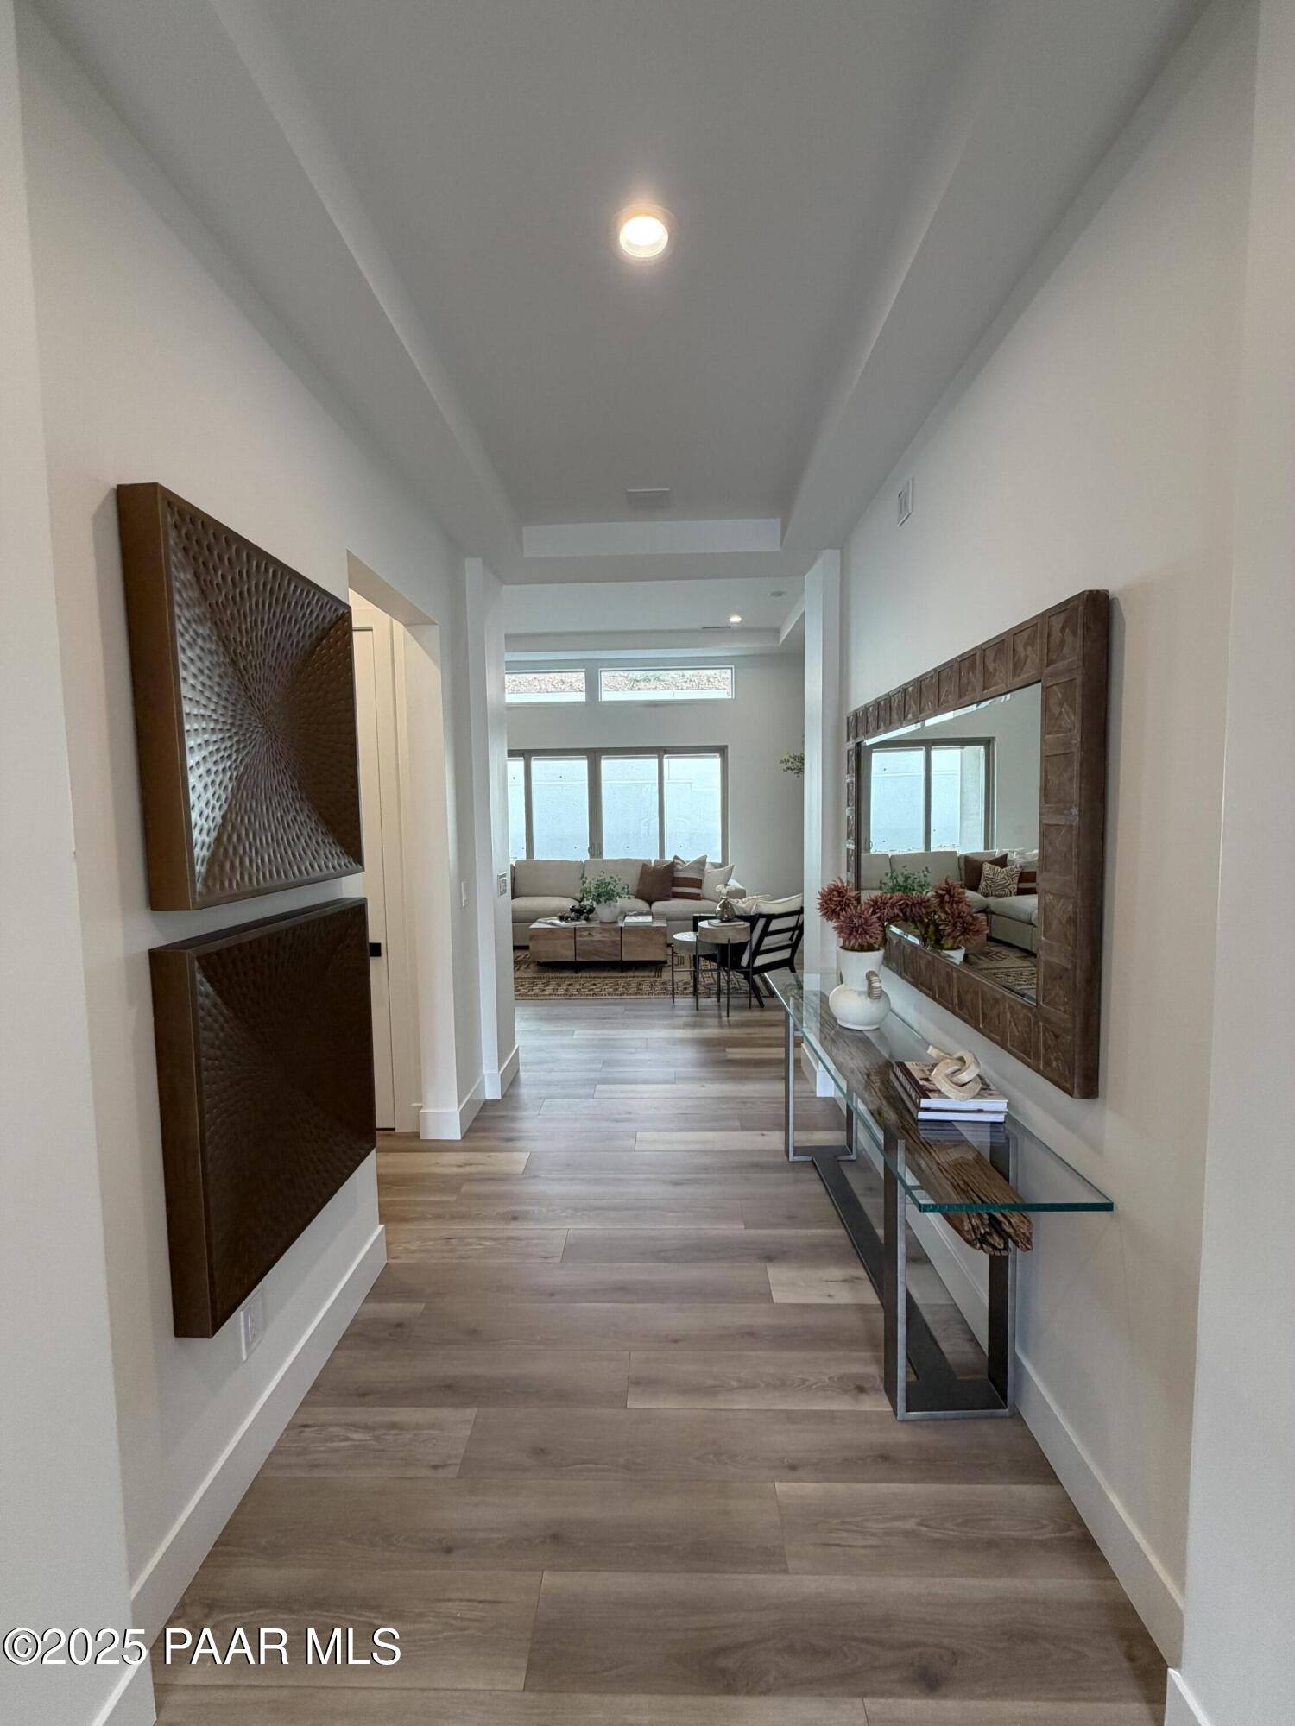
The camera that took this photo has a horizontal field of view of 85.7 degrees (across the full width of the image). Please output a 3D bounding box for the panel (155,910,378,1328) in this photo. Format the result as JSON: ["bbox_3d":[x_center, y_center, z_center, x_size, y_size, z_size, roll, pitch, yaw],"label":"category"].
[{"bbox_3d":[-0.919,0.538,1.794,0.088,0.794,0.800,-1,4,1],"label":"panel"}]

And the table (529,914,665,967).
[{"bbox_3d":[-0.464,0.823,7.094,1.328,0.449,0.665,-1,4,1],"label":"table"}]

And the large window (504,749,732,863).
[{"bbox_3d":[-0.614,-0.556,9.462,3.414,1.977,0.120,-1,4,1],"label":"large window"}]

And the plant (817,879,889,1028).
[{"bbox_3d":[0.777,0.333,2.625,0.261,0.556,0.260,-1,4,1],"label":"plant"}]

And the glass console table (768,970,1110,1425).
[{"bbox_3d":[0.786,1.002,2.490,0.397,0.758,2.058,-1,4,1],"label":"glass console table"}]

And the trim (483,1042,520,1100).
[{"bbox_3d":[-0.843,1.218,4.081,0.084,0.137,0.496,-1,4,1],"label":"trim"}]

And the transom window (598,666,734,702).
[{"bbox_3d":[0.254,-2.369,9.295,1.801,0.440,0.100,-1,4,1],"label":"transom window"}]

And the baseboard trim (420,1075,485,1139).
[{"bbox_3d":[-0.998,1.256,3.604,0.199,0.137,0.460,-1,4,1],"label":"baseboard trim"}]

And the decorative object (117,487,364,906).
[{"bbox_3d":[-0.932,-0.336,1.731,0.088,0.798,0.795,-1,4,1],"label":"decorative object"}]

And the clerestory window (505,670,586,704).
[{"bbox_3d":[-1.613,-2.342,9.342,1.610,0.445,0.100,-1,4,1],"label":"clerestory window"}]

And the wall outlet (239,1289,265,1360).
[{"bbox_3d":[-0.952,1.121,1.699,0.011,0.124,0.090,-1,4,1],"label":"wall outlet"}]

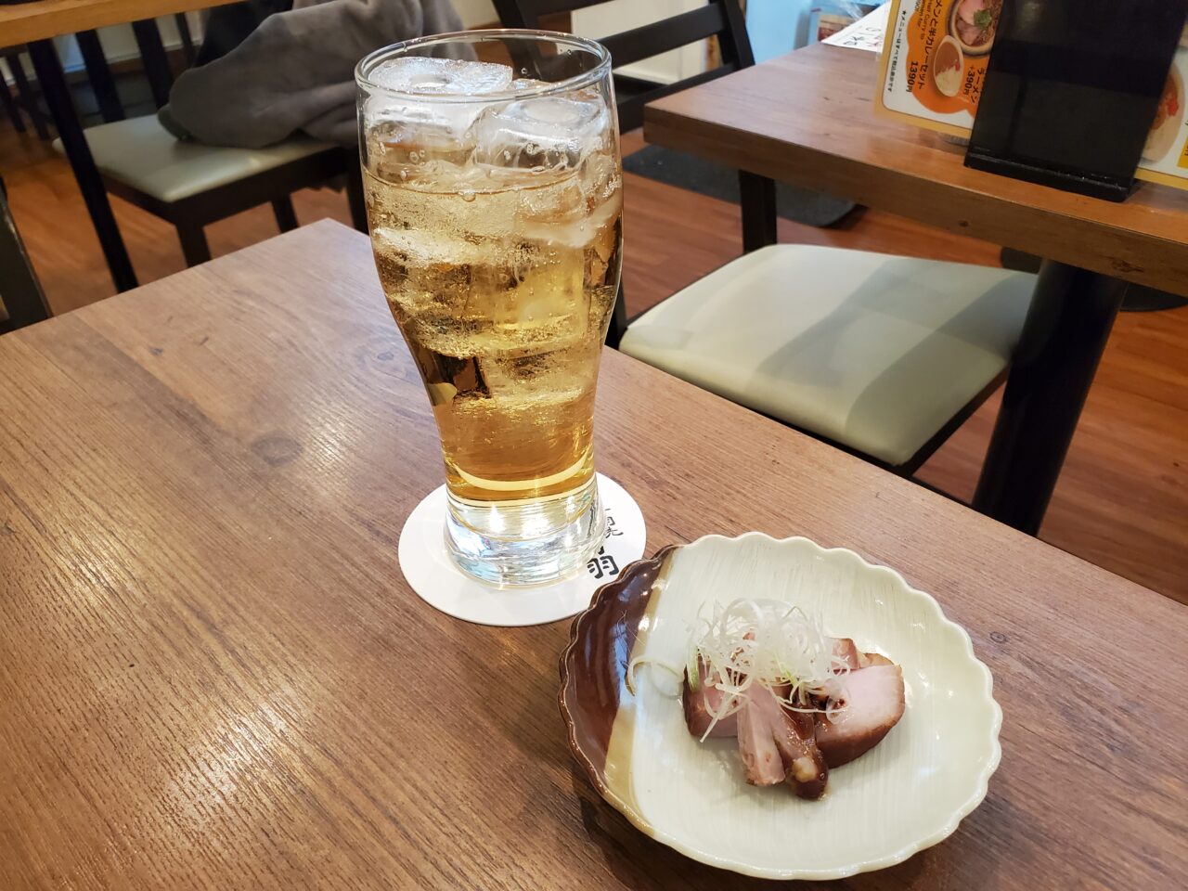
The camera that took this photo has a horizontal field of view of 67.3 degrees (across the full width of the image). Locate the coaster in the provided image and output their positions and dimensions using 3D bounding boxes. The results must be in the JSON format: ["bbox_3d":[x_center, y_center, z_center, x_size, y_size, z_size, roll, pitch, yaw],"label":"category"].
[{"bbox_3d":[-0.027,0.034,0.336,0.092,0.001,0.092,-2,36,0],"label":"coaster"}]

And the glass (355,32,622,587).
[{"bbox_3d":[-0.027,-0.036,0.288,0.074,0.169,0.074,-2,36,0],"label":"glass"}]

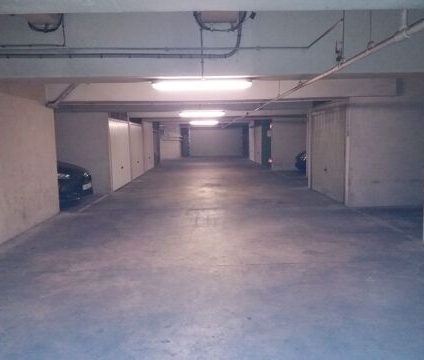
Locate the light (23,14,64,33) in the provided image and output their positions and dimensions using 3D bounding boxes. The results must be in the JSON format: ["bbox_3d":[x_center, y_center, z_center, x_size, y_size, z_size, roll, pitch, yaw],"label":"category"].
[{"bbox_3d":[-1.932,-1.823,4.465,0.420,0.250,0.200,-1,6,-1],"label":"light"}]

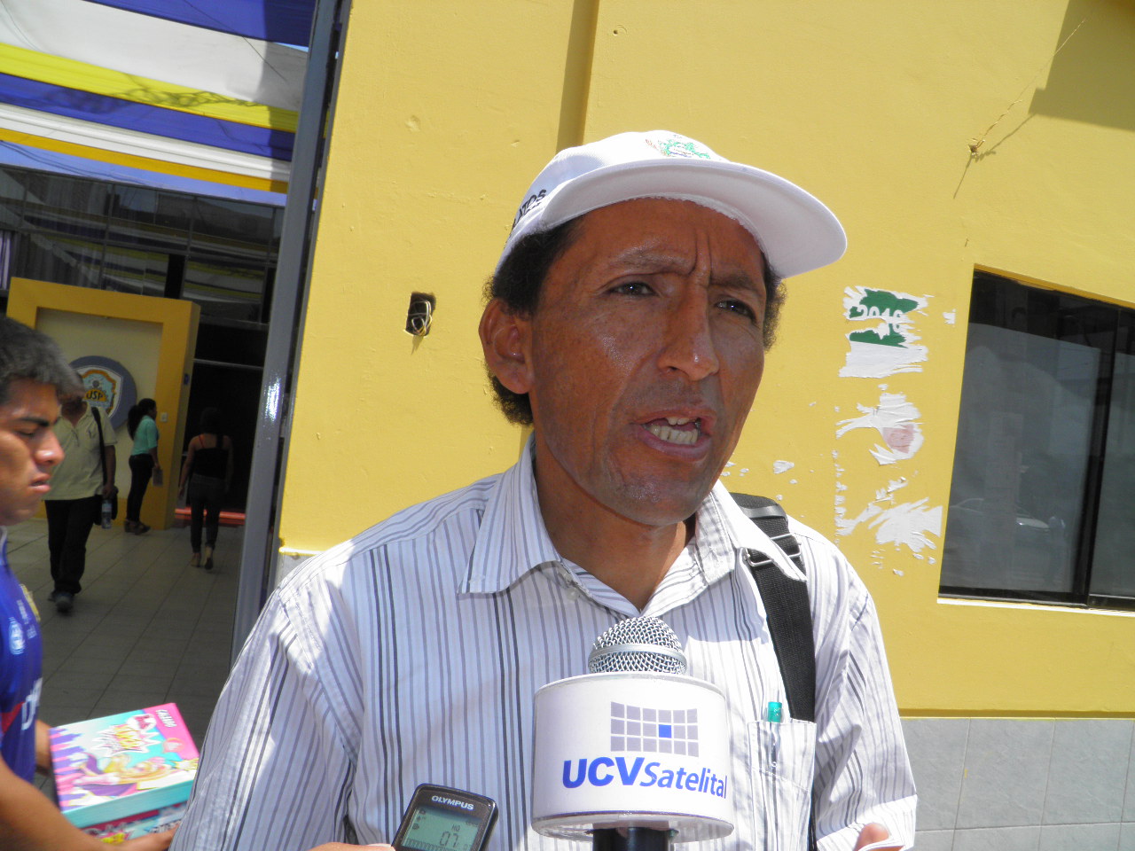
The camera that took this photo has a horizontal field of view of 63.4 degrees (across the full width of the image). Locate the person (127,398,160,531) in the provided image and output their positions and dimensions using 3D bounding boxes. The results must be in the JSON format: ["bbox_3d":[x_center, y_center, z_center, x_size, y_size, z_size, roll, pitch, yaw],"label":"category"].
[{"bbox_3d":[-5.016,0.463,10.877,0.420,1.570,0.420,8,-2,-32],"label":"person"}]

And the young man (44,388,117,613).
[{"bbox_3d":[-3.561,0.448,6.646,0.560,1.680,0.500,8,-2,-23],"label":"young man"}]

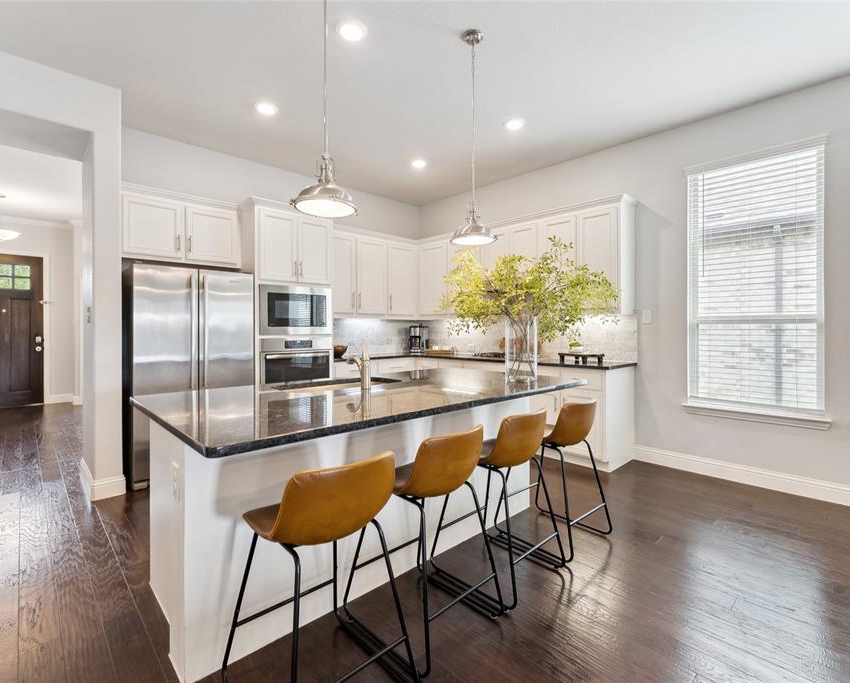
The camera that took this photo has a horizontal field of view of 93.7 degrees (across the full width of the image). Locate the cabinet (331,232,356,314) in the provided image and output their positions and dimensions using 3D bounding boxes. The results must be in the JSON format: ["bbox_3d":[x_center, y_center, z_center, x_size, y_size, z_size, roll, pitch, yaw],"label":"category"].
[{"bbox_3d":[-1.128,-0.804,4.832,0.496,0.980,0.333,-1,2,-42],"label":"cabinet"}]

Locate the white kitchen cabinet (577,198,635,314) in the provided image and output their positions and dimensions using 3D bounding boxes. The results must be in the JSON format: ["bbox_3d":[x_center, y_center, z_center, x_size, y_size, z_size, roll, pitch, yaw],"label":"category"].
[{"bbox_3d":[1.751,-0.782,3.850,0.419,1.045,0.345,1,2,45],"label":"white kitchen cabinet"}]

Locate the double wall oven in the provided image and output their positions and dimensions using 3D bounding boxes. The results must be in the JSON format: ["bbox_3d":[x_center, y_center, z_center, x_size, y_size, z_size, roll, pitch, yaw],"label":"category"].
[{"bbox_3d":[-1.459,0.040,4.170,0.735,1.190,0.600,-1,2,-42],"label":"double wall oven"}]

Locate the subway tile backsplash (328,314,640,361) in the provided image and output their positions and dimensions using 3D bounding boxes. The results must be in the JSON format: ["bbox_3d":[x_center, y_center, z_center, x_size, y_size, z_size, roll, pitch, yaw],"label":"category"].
[{"bbox_3d":[0.302,-0.045,4.307,1.788,0.475,3.040,-1,2,-44],"label":"subway tile backsplash"}]

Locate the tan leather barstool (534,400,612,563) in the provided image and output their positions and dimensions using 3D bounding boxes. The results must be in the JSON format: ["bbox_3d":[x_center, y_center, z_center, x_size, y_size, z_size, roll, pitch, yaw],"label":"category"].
[{"bbox_3d":[0.782,0.756,2.448,0.505,0.833,0.480,1,2,44],"label":"tan leather barstool"}]

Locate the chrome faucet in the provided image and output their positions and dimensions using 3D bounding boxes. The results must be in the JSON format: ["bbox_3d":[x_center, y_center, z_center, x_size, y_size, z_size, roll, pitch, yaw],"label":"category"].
[{"bbox_3d":[-0.380,0.132,2.241,0.055,0.262,0.205,-1,2,-44],"label":"chrome faucet"}]

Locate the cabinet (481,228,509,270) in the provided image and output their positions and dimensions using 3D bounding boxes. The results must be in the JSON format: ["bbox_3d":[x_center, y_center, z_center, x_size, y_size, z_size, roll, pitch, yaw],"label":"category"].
[{"bbox_3d":[0.922,-0.976,4.675,0.383,0.670,0.335,1,2,45],"label":"cabinet"}]

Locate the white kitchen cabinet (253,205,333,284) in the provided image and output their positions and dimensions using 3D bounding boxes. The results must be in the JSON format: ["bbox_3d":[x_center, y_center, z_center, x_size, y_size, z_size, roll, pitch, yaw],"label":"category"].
[{"bbox_3d":[-1.482,-0.928,4.194,0.817,0.755,0.615,-1,2,-42],"label":"white kitchen cabinet"}]

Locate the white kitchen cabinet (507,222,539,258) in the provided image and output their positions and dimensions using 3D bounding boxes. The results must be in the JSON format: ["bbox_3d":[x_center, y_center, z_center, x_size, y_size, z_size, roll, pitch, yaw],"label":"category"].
[{"bbox_3d":[1.199,-0.942,4.430,0.333,0.657,0.375,-1,2,-44],"label":"white kitchen cabinet"}]

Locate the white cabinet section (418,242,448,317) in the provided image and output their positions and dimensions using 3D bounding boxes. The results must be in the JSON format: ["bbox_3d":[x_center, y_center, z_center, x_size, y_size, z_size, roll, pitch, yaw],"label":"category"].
[{"bbox_3d":[0.207,-0.801,5.334,0.335,0.935,0.530,-1,2,-45],"label":"white cabinet section"}]

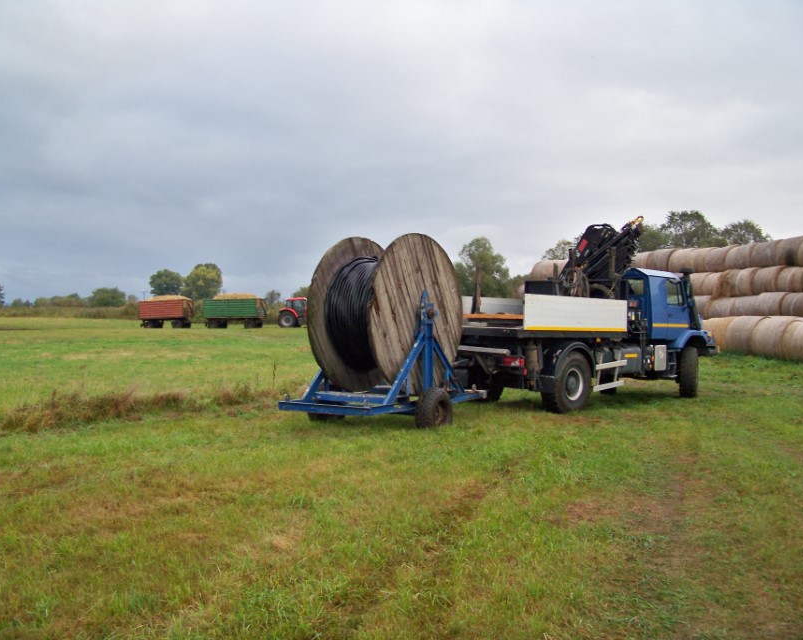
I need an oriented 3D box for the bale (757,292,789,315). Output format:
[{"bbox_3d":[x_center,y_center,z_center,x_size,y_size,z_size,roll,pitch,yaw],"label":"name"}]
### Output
[{"bbox_3d":[16.509,-0.439,35.520,1.480,1.480,1.220,0,0,-27],"label":"bale"}]

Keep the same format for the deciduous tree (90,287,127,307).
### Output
[{"bbox_3d":[-77.456,-4.494,215.000,9.600,7.900,9.200,1,0,0],"label":"deciduous tree"}]

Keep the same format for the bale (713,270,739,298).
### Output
[{"bbox_3d":[13.738,-1.417,34.379,1.350,1.350,1.250,0,0,-27],"label":"bale"}]

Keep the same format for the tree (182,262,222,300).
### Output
[{"bbox_3d":[-45.266,-6.597,185.000,9.400,12.700,9.200,1,0,0],"label":"tree"}]

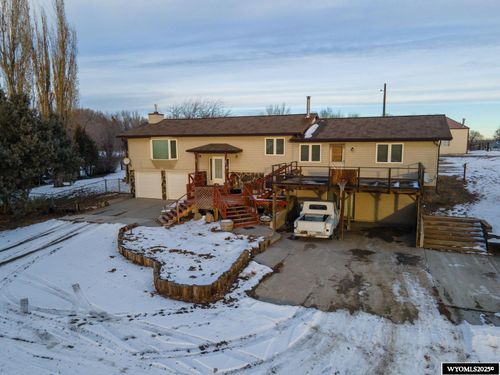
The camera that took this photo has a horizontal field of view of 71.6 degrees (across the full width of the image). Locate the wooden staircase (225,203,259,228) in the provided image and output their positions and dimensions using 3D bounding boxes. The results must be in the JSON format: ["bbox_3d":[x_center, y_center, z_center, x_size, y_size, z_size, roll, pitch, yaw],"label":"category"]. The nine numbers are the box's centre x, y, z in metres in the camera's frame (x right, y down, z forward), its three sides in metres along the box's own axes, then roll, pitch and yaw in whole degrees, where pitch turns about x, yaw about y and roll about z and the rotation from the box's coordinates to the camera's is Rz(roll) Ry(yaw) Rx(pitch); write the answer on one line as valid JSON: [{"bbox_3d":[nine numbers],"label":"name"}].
[{"bbox_3d":[-0.502,1.602,20.426,1.480,1.000,1.350,-4,9,-25],"label":"wooden staircase"}]

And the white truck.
[{"bbox_3d":[3.941,1.739,20.060,1.980,1.900,4.850,2,8,18],"label":"white truck"}]

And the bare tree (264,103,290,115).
[{"bbox_3d":[4.805,-9.944,60.679,5.500,9.800,5.500,-1,8,0],"label":"bare tree"}]

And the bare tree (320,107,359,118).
[{"bbox_3d":[15.012,-9.368,58.585,6.357,8.448,6.357,-1,8,0],"label":"bare tree"}]

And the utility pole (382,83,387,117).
[{"bbox_3d":[16.483,-8.021,42.649,0.300,9.367,0.300,-1,8,0],"label":"utility pole"}]

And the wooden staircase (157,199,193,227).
[{"bbox_3d":[-4.502,1.544,20.674,1.750,1.200,1.400,-4,9,-25],"label":"wooden staircase"}]

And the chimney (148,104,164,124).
[{"bbox_3d":[-8.461,-6.599,31.365,0.900,1.762,1.150,2,9,21],"label":"chimney"}]

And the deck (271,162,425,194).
[{"bbox_3d":[5.747,-0.738,20.504,7.430,1.310,6.190,2,7,19],"label":"deck"}]

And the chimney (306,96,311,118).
[{"bbox_3d":[4.602,-6.301,27.207,0.290,1.646,0.290,2,9,21],"label":"chimney"}]

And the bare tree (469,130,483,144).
[{"bbox_3d":[48.801,-10.216,75.296,4.000,4.270,4.000,-1,8,0],"label":"bare tree"}]

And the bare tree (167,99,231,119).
[{"bbox_3d":[-7.678,-8.451,52.685,9.599,9.891,9.599,-1,8,0],"label":"bare tree"}]

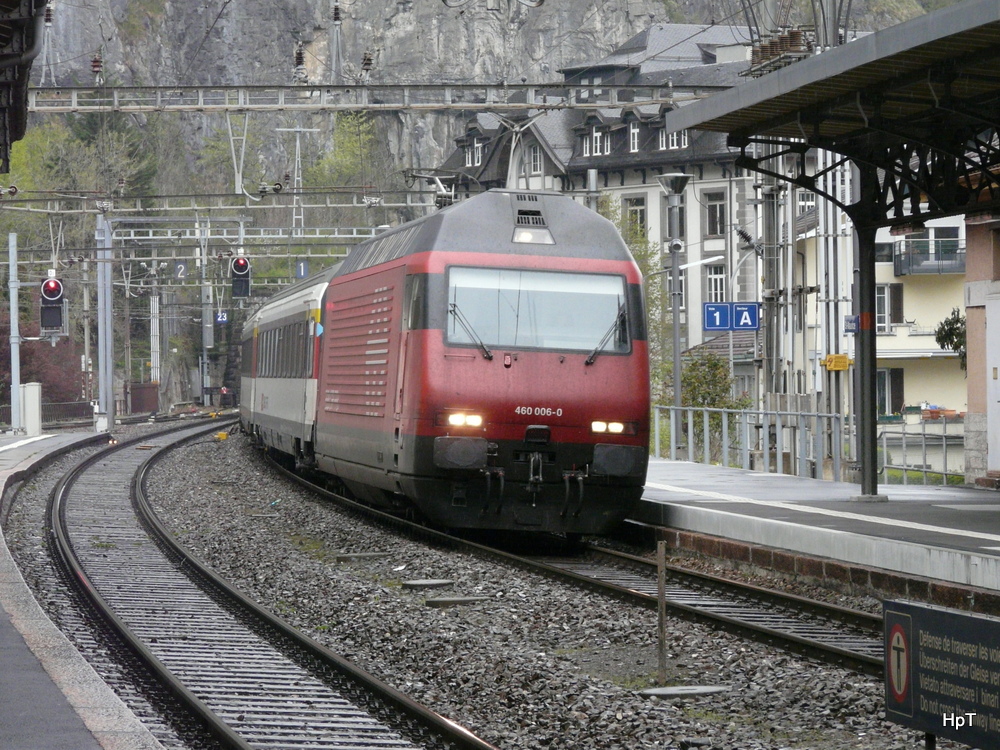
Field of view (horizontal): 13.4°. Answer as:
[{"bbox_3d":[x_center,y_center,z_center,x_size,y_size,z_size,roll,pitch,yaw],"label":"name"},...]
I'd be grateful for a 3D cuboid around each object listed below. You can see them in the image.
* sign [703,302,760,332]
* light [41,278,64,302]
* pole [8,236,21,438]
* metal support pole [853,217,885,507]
[{"bbox_3d":[4.061,-1.021,74.500,0.990,0.500,0.080,-1,0,2],"label":"sign"},{"bbox_3d":[-14.964,-2.826,142.000,0.720,0.740,0.300,-1,0,-5],"label":"light"},{"bbox_3d":[-16.224,-1.421,142.000,0.300,6.650,0.300,-1,0,0],"label":"pole"},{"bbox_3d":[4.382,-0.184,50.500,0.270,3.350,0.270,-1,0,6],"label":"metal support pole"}]

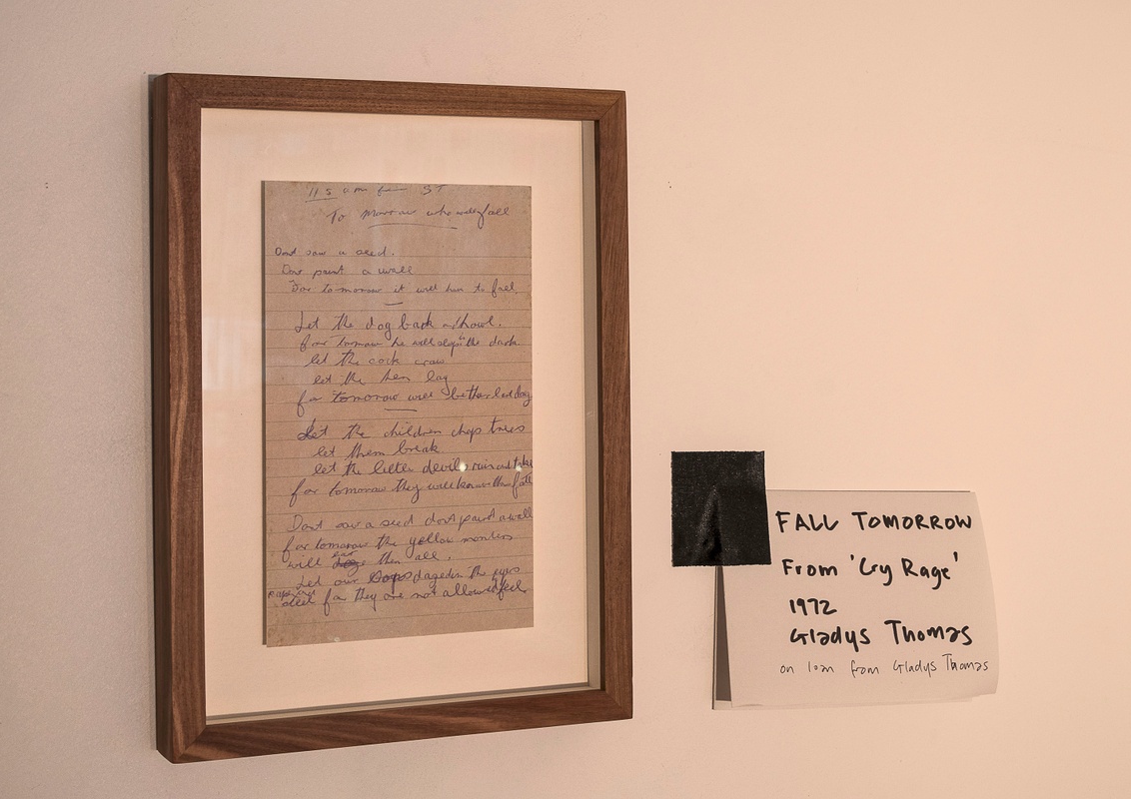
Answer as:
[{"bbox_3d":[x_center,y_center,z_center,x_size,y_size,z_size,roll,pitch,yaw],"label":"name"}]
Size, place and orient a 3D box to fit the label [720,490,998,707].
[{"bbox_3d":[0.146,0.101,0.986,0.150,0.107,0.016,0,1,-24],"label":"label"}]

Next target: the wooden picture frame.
[{"bbox_3d":[-0.074,0.006,0.881,0.214,0.291,0.028,-1,2,-24],"label":"wooden picture frame"}]

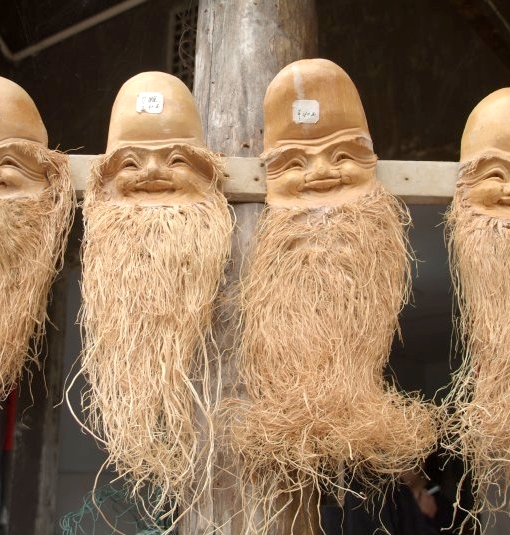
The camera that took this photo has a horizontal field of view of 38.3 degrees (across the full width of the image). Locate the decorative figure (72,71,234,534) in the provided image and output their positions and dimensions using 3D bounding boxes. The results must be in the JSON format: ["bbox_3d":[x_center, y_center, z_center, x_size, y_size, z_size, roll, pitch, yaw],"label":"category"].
[{"bbox_3d":[-0.116,0.018,0.850,0.172,0.515,0.125,1,-12,-4],"label":"decorative figure"}]

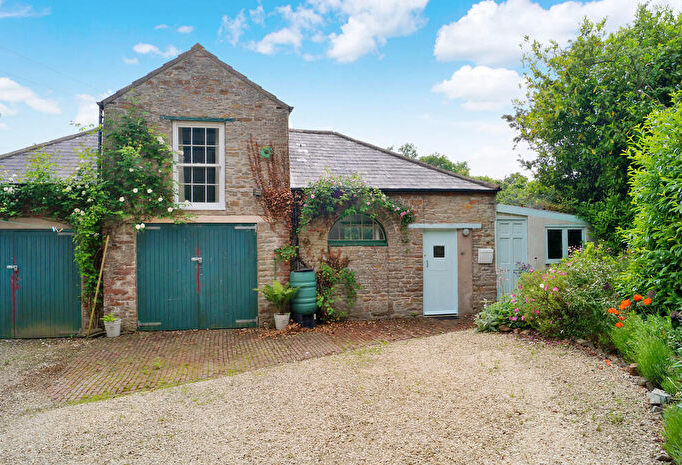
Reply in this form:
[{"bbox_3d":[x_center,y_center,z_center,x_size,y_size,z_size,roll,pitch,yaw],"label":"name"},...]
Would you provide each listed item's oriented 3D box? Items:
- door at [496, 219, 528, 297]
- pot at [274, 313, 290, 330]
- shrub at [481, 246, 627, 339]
[{"bbox_3d":[4.180,0.690,12.800,0.790,2.020,0.070,0,-1,-10],"label":"door"},{"bbox_3d":[-1.228,1.863,10.950,0.330,0.320,0.330,0,-1,-10],"label":"pot"},{"bbox_3d":[4.020,1.070,10.200,2.400,1.620,1.800,0,-1,-10],"label":"shrub"}]

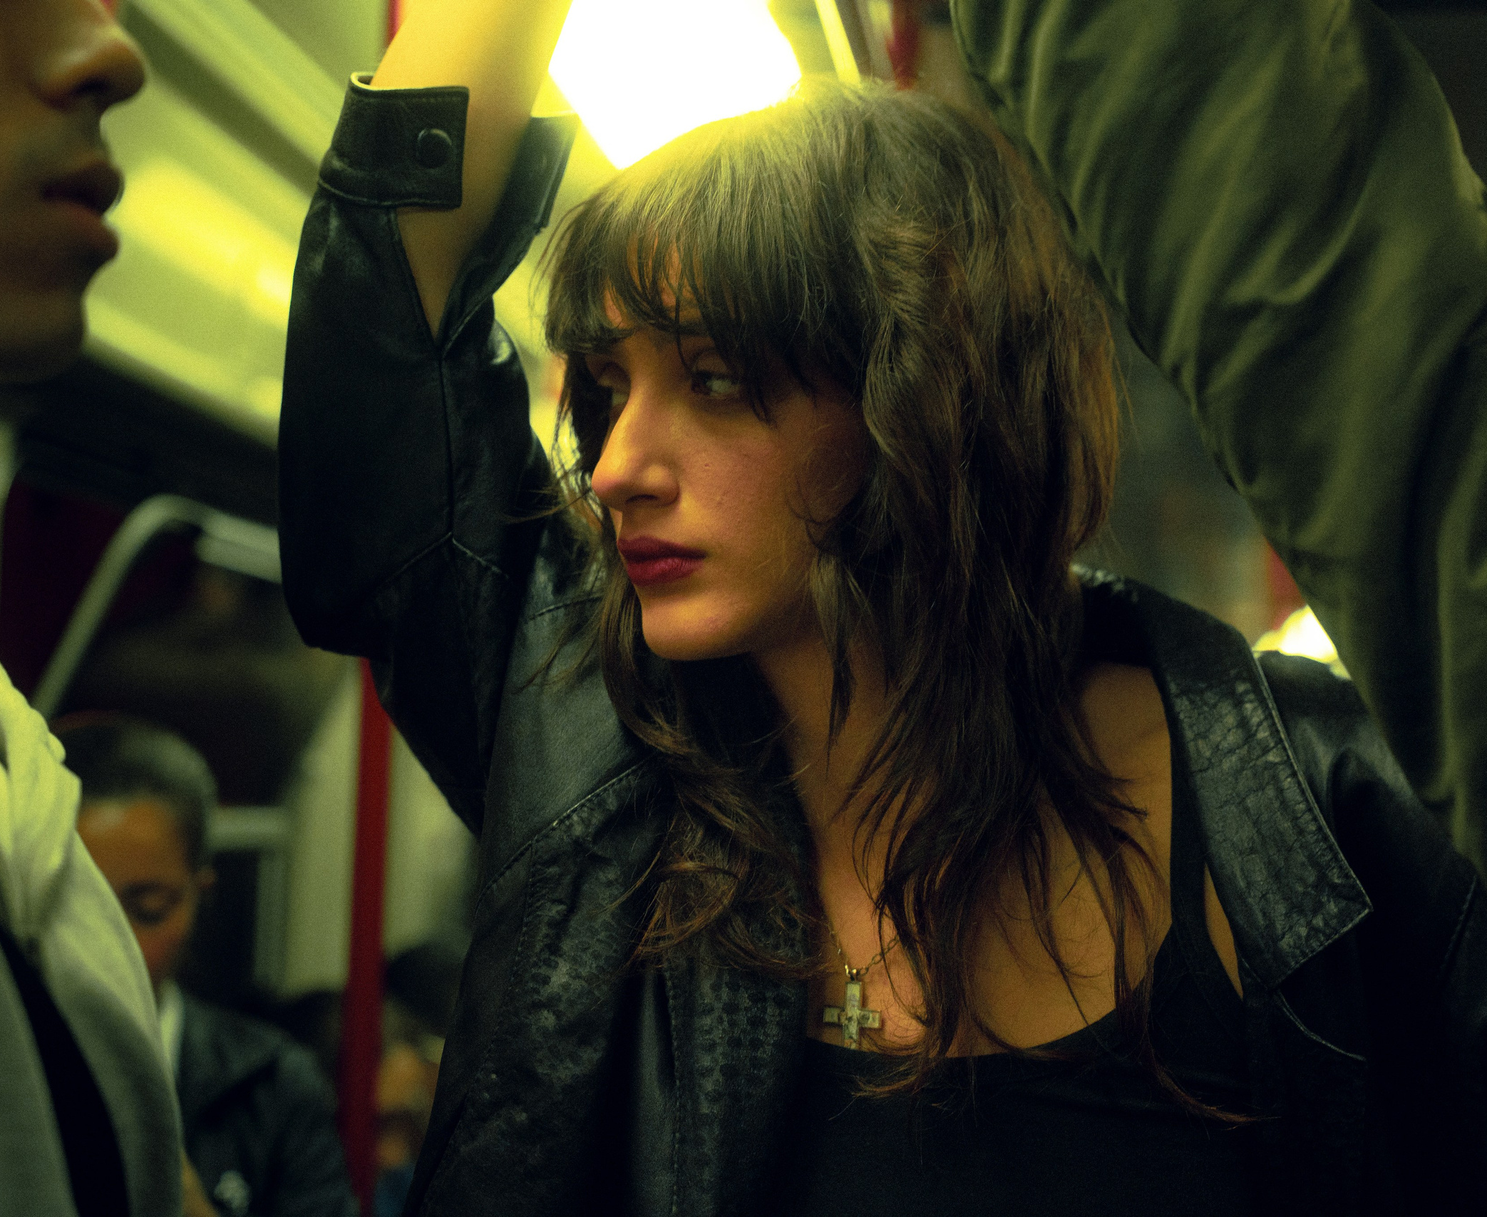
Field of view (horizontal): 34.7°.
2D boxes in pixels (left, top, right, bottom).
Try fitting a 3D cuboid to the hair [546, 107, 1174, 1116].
[{"bbox_3d":[0.047,-0.014,1.040,0.260,0.430,0.250,7,-9,-42],"label":"hair"}]

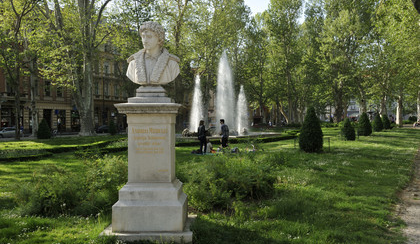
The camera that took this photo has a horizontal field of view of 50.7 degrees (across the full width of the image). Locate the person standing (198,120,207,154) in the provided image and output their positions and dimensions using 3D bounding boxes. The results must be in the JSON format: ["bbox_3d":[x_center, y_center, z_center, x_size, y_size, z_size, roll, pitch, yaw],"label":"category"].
[{"bbox_3d":[-0.370,0.760,21.900,0.400,1.650,0.500,0,0,-41],"label":"person standing"}]

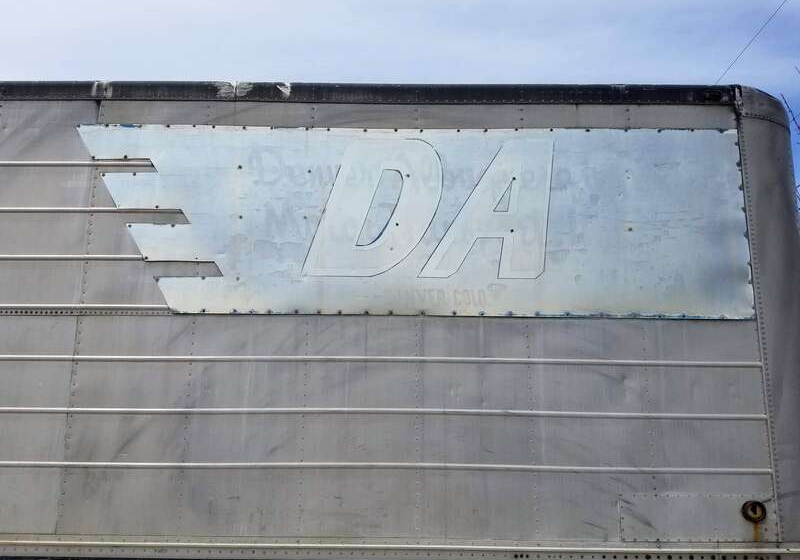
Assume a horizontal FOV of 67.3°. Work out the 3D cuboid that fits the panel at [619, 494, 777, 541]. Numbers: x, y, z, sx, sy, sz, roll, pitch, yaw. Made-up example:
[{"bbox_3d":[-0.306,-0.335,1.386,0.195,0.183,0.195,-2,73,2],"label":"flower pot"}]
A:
[{"bbox_3d":[1.463,1.166,2.931,0.770,0.220,0.020,0,-11,0],"label":"panel"}]

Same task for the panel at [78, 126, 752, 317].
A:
[{"bbox_3d":[0.033,-0.331,3.223,3.660,1.053,0.020,0,-11,0],"label":"panel"}]

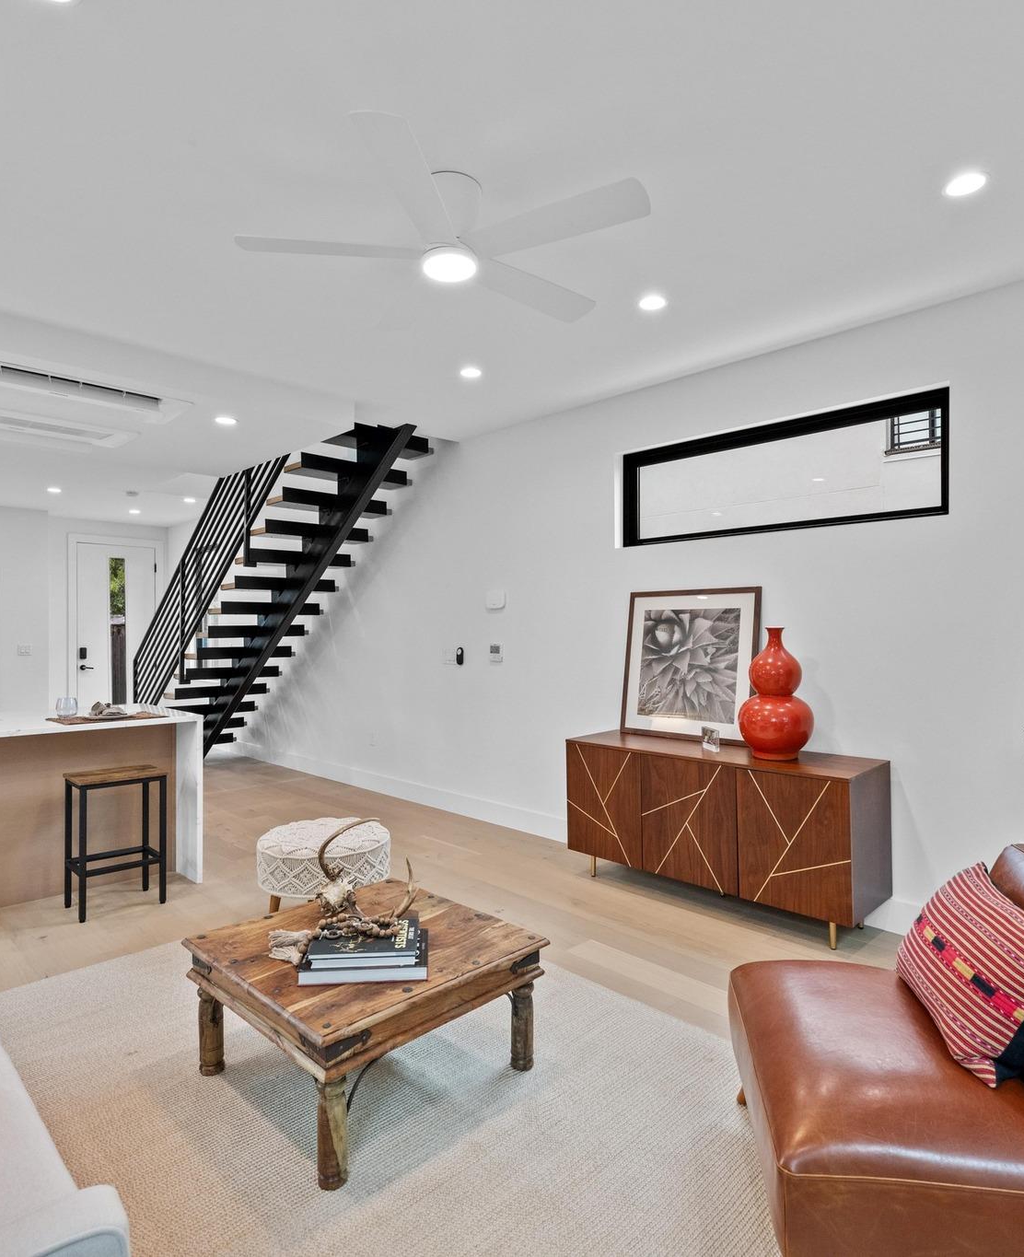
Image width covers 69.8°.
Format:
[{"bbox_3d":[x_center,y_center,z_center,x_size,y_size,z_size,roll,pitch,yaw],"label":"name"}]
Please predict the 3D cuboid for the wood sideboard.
[{"bbox_3d":[1.011,1.014,3.750,0.435,0.759,1.581,0,0,-44],"label":"wood sideboard"}]

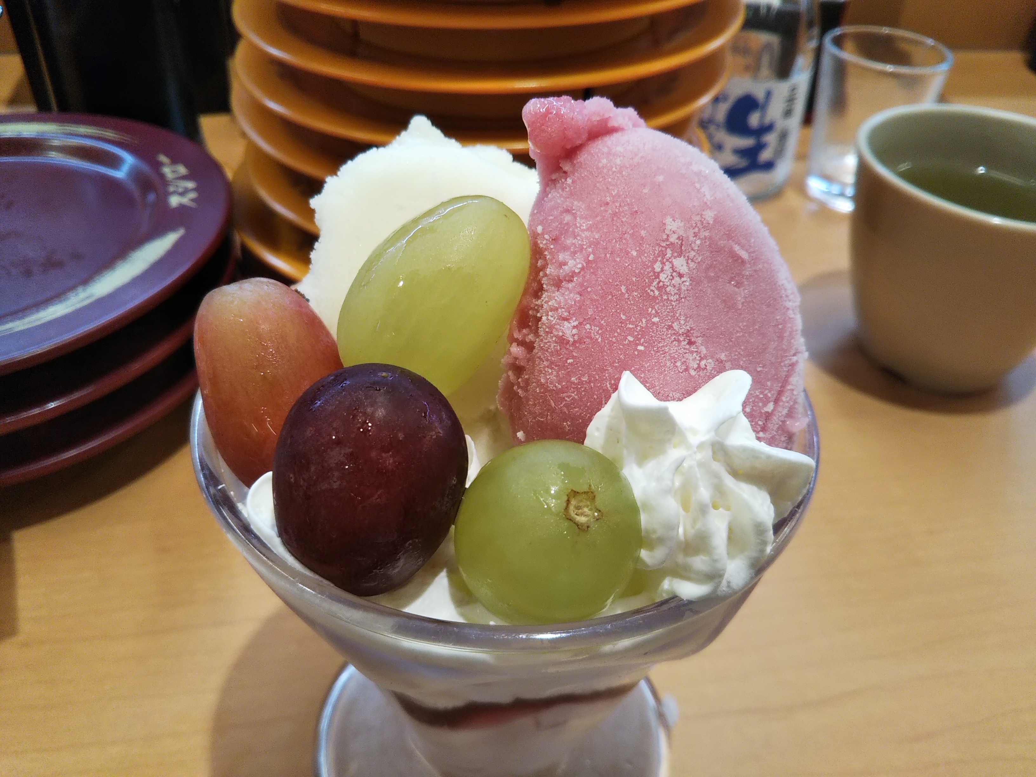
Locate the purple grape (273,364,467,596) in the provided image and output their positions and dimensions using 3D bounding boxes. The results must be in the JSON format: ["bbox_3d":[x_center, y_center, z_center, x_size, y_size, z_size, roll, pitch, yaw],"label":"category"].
[{"bbox_3d":[-0.019,0.011,0.113,0.024,0.029,0.024,6,14,0],"label":"purple grape"}]

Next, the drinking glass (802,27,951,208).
[{"bbox_3d":[0.144,-0.109,0.372,0.050,0.063,0.050,3,40,0],"label":"drinking glass"}]

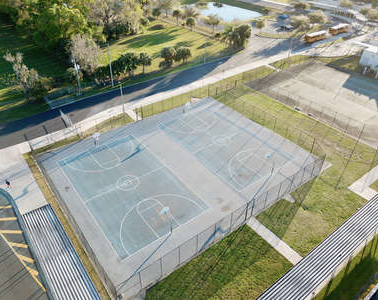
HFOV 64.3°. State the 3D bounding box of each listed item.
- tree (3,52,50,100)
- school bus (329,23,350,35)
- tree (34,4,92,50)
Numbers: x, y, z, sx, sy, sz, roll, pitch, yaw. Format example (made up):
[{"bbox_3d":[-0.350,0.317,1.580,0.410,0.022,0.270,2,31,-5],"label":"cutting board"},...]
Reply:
[{"bbox_3d":[-38.623,-17.496,71.509,8.200,10.500,8.200,1,37,-1],"label":"tree"},{"bbox_3d":[63.306,-50.795,126.599,10.600,3.050,2.450,-22,42,-28],"label":"school bus"},{"bbox_3d":[-41.828,-40.573,100.361,17.970,14.290,17.970,1,36,0],"label":"tree"}]

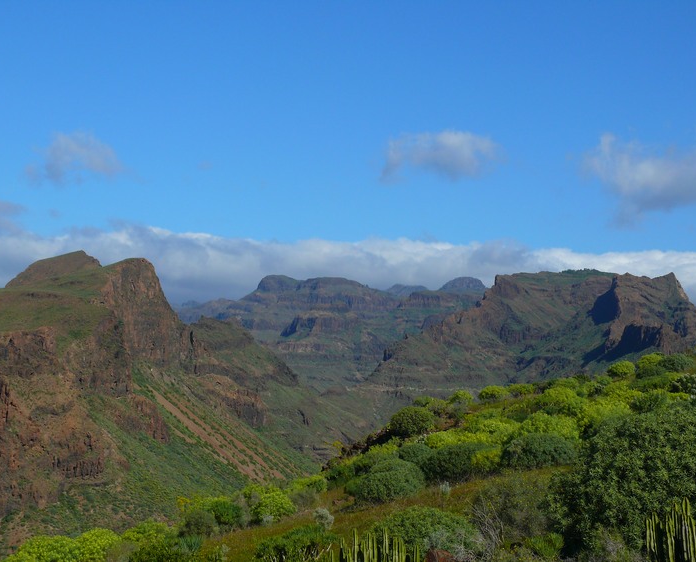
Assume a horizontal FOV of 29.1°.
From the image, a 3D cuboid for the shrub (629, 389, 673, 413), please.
[{"bbox_3d":[8.136,3.257,35.994,1.180,0.750,1.100,0,-1,0],"label":"shrub"}]

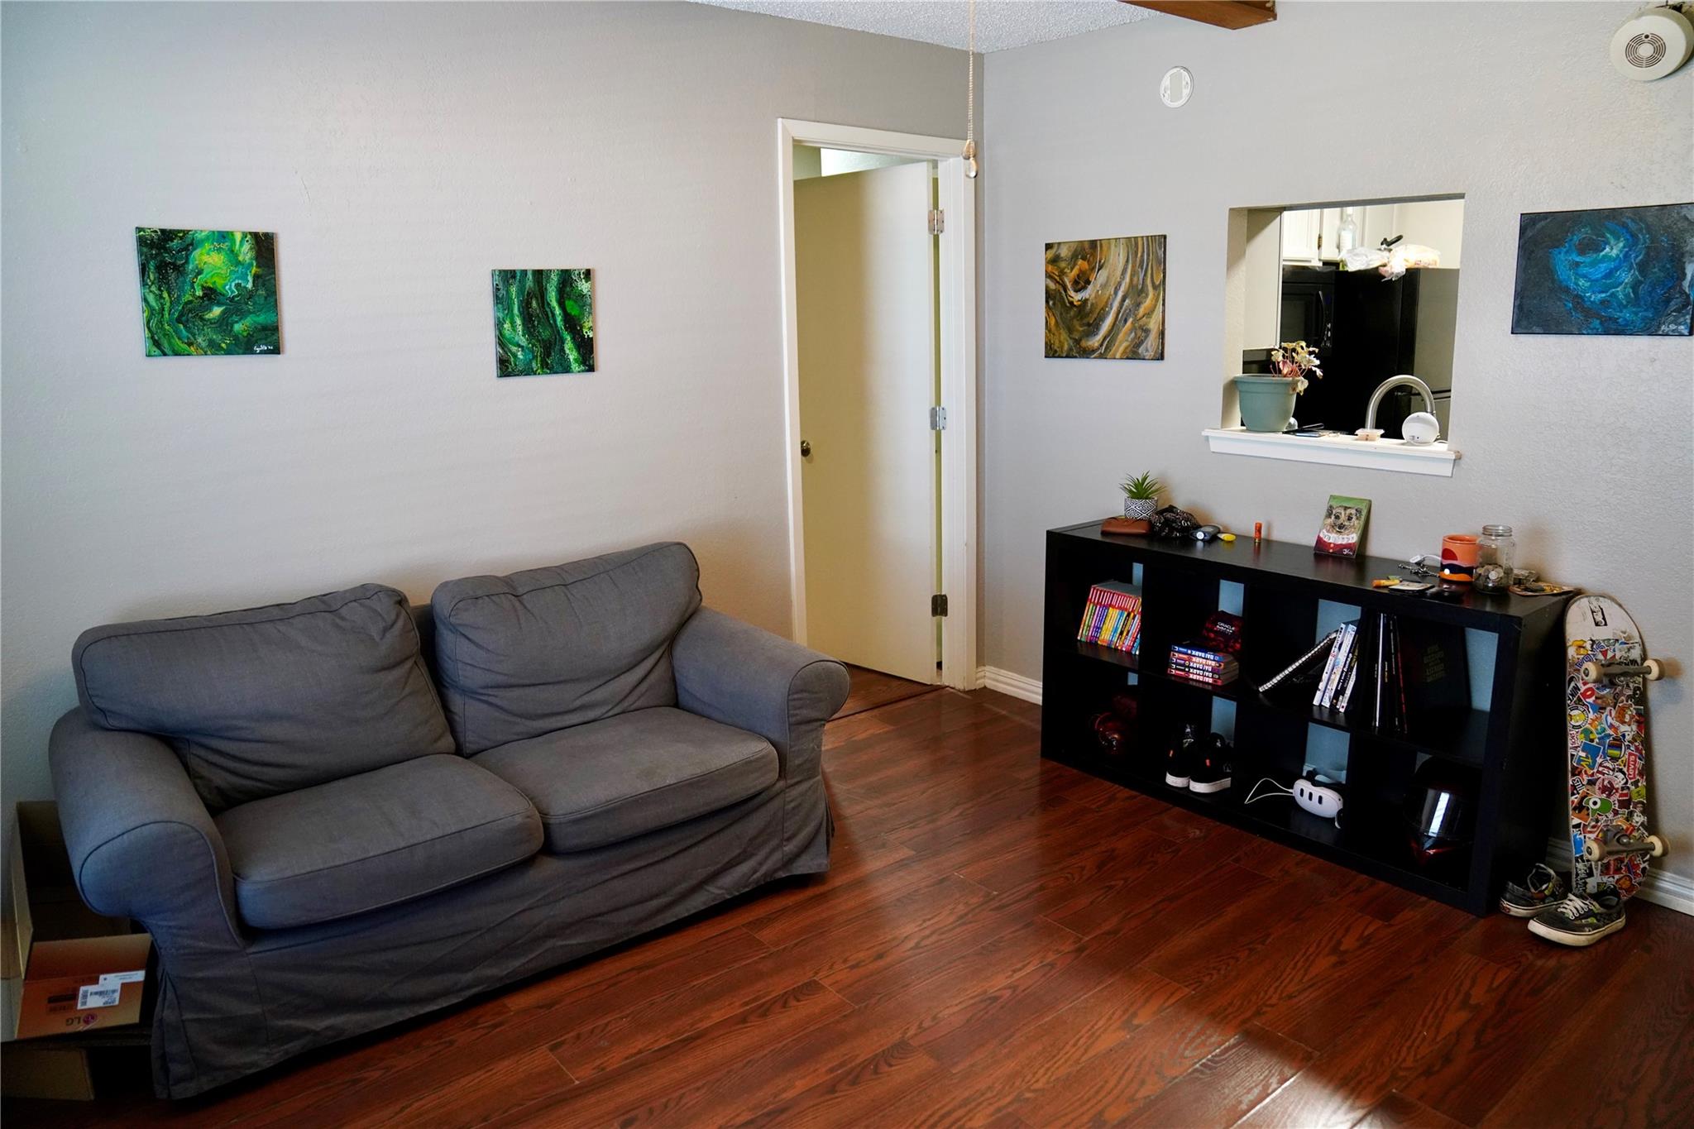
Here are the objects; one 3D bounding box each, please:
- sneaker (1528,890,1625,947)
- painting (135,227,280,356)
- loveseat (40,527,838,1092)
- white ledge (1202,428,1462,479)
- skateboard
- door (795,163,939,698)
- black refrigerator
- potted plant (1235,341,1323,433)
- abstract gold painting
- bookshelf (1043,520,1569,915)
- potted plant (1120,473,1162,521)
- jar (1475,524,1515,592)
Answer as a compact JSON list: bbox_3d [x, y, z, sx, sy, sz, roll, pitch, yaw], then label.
[{"bbox_3d":[1.782,0.844,2.738,0.285,0.100,0.110,-4,13,-12],"label":"sneaker"},{"bbox_3d":[-1.513,-0.643,2.677,0.302,0.300,0.020,-12,16,-39],"label":"painting"},{"bbox_3d":[-0.957,0.492,2.876,1.780,0.865,0.870,-11,16,-37],"label":"loveseat"},{"bbox_3d":[1.469,-0.348,3.442,0.160,0.078,0.830,-11,16,-38],"label":"white ledge"},{"bbox_3d":[1.911,0.484,2.817,0.205,0.800,0.130,-1,-3,1],"label":"skateboard"},{"bbox_3d":[0.052,-0.560,4.718,0.762,2.032,0.035,11,17,43],"label":"door"},{"bbox_3d":[2.619,-0.628,5.722,0.750,1.670,0.780,-12,16,-39],"label":"black refrigerator"},{"bbox_3d":[1.376,-0.557,3.559,0.210,0.280,0.240,-11,16,-38],"label":"potted plant"},{"bbox_3d":[0.876,-0.914,3.898,0.020,0.406,0.508,-12,16,-39],"label":"abstract gold painting"},{"bbox_3d":[1.294,0.369,3.411,0.390,0.790,1.490,-11,16,-38],"label":"bookshelf"},{"bbox_3d":[1.000,-0.225,3.845,0.140,0.180,0.140,-1,12,0],"label":"potted plant"},{"bbox_3d":[1.656,-0.017,2.884,0.091,0.168,0.091,-12,16,-39],"label":"jar"}]

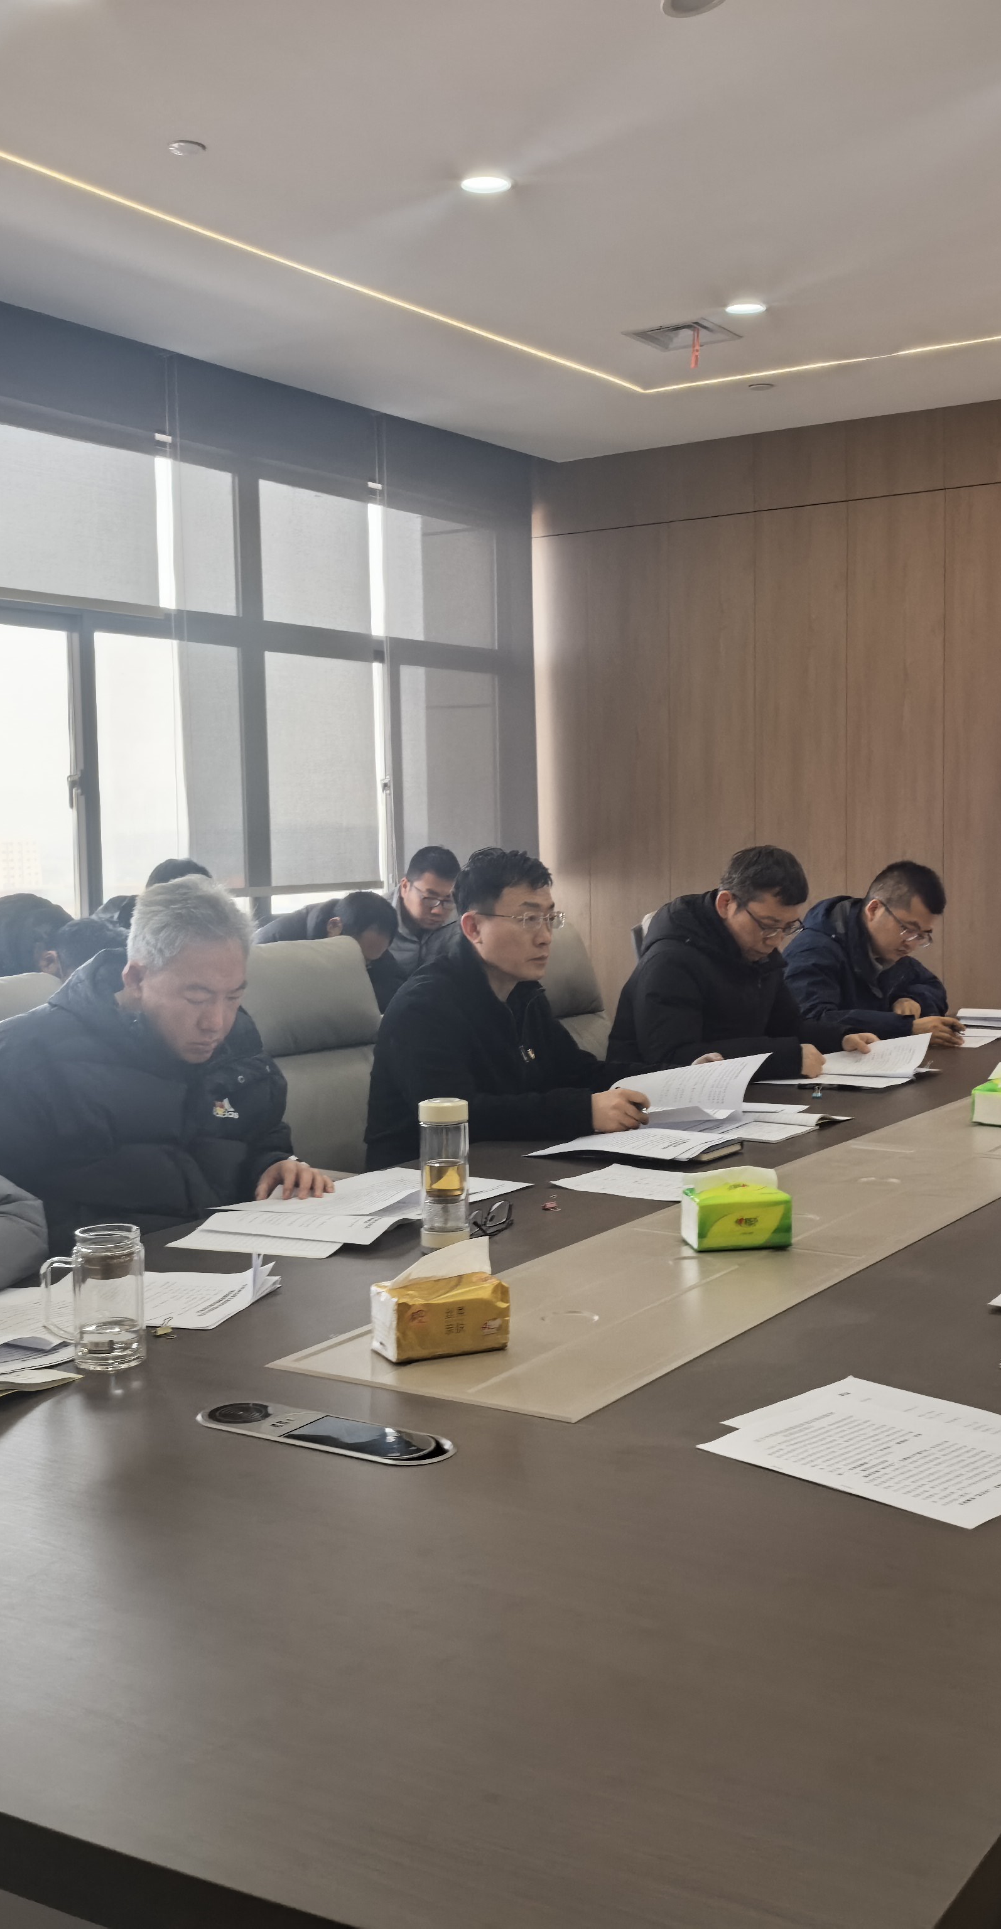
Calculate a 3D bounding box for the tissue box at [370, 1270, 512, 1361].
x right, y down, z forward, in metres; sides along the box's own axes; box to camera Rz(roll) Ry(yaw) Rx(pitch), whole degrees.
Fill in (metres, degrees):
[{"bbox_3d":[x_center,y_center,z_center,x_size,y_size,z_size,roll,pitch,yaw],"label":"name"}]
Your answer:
[{"bbox_3d":[-0.066,0.408,2.055,0.142,0.073,0.075,-3,5,-23],"label":"tissue box"}]

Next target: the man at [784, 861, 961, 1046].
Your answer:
[{"bbox_3d":[1.036,0.318,4.934,0.680,1.240,0.560,3,6,35],"label":"man"}]

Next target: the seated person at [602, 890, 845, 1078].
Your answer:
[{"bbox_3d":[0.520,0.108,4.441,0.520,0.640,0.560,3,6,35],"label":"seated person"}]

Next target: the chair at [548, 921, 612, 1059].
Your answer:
[{"bbox_3d":[0.290,0.443,4.571,0.660,1.075,0.580,3,6,35],"label":"chair"}]

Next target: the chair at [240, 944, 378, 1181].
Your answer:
[{"bbox_3d":[-0.235,0.511,3.819,0.660,1.075,0.580,3,6,35],"label":"chair"}]

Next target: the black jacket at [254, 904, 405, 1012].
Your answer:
[{"bbox_3d":[-0.535,0.117,5.378,0.550,0.600,0.550,3,6,35],"label":"black jacket"}]

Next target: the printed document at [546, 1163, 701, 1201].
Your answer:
[{"bbox_3d":[0.264,0.359,2.961,0.297,0.010,0.210,3,6,35],"label":"printed document"}]

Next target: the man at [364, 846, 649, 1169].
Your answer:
[{"bbox_3d":[0.004,0.412,3.596,0.700,1.300,0.540,3,6,32],"label":"man"}]

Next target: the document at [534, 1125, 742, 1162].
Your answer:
[{"bbox_3d":[0.245,0.328,3.200,0.290,0.028,0.235,4,7,43],"label":"document"}]

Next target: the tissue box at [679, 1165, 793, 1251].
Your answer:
[{"bbox_3d":[0.336,0.347,2.541,0.137,0.100,0.082,-1,5,-10],"label":"tissue box"}]

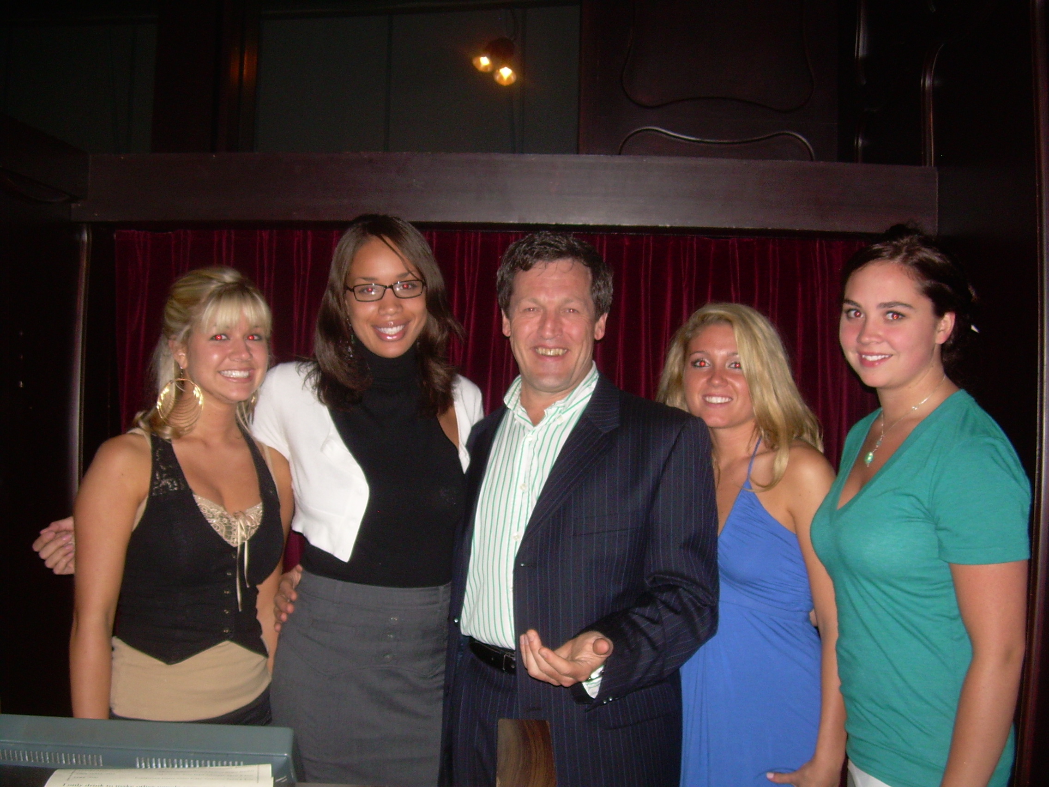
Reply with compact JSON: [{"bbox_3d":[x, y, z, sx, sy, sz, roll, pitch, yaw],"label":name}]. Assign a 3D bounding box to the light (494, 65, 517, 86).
[{"bbox_3d":[-0.055,-0.932,3.380,0.065,0.060,0.070,1,0,3],"label":"light"}]

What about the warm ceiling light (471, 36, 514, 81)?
[{"bbox_3d":[-0.091,-0.991,3.400,0.120,0.120,0.120,1,0,11],"label":"warm ceiling light"}]

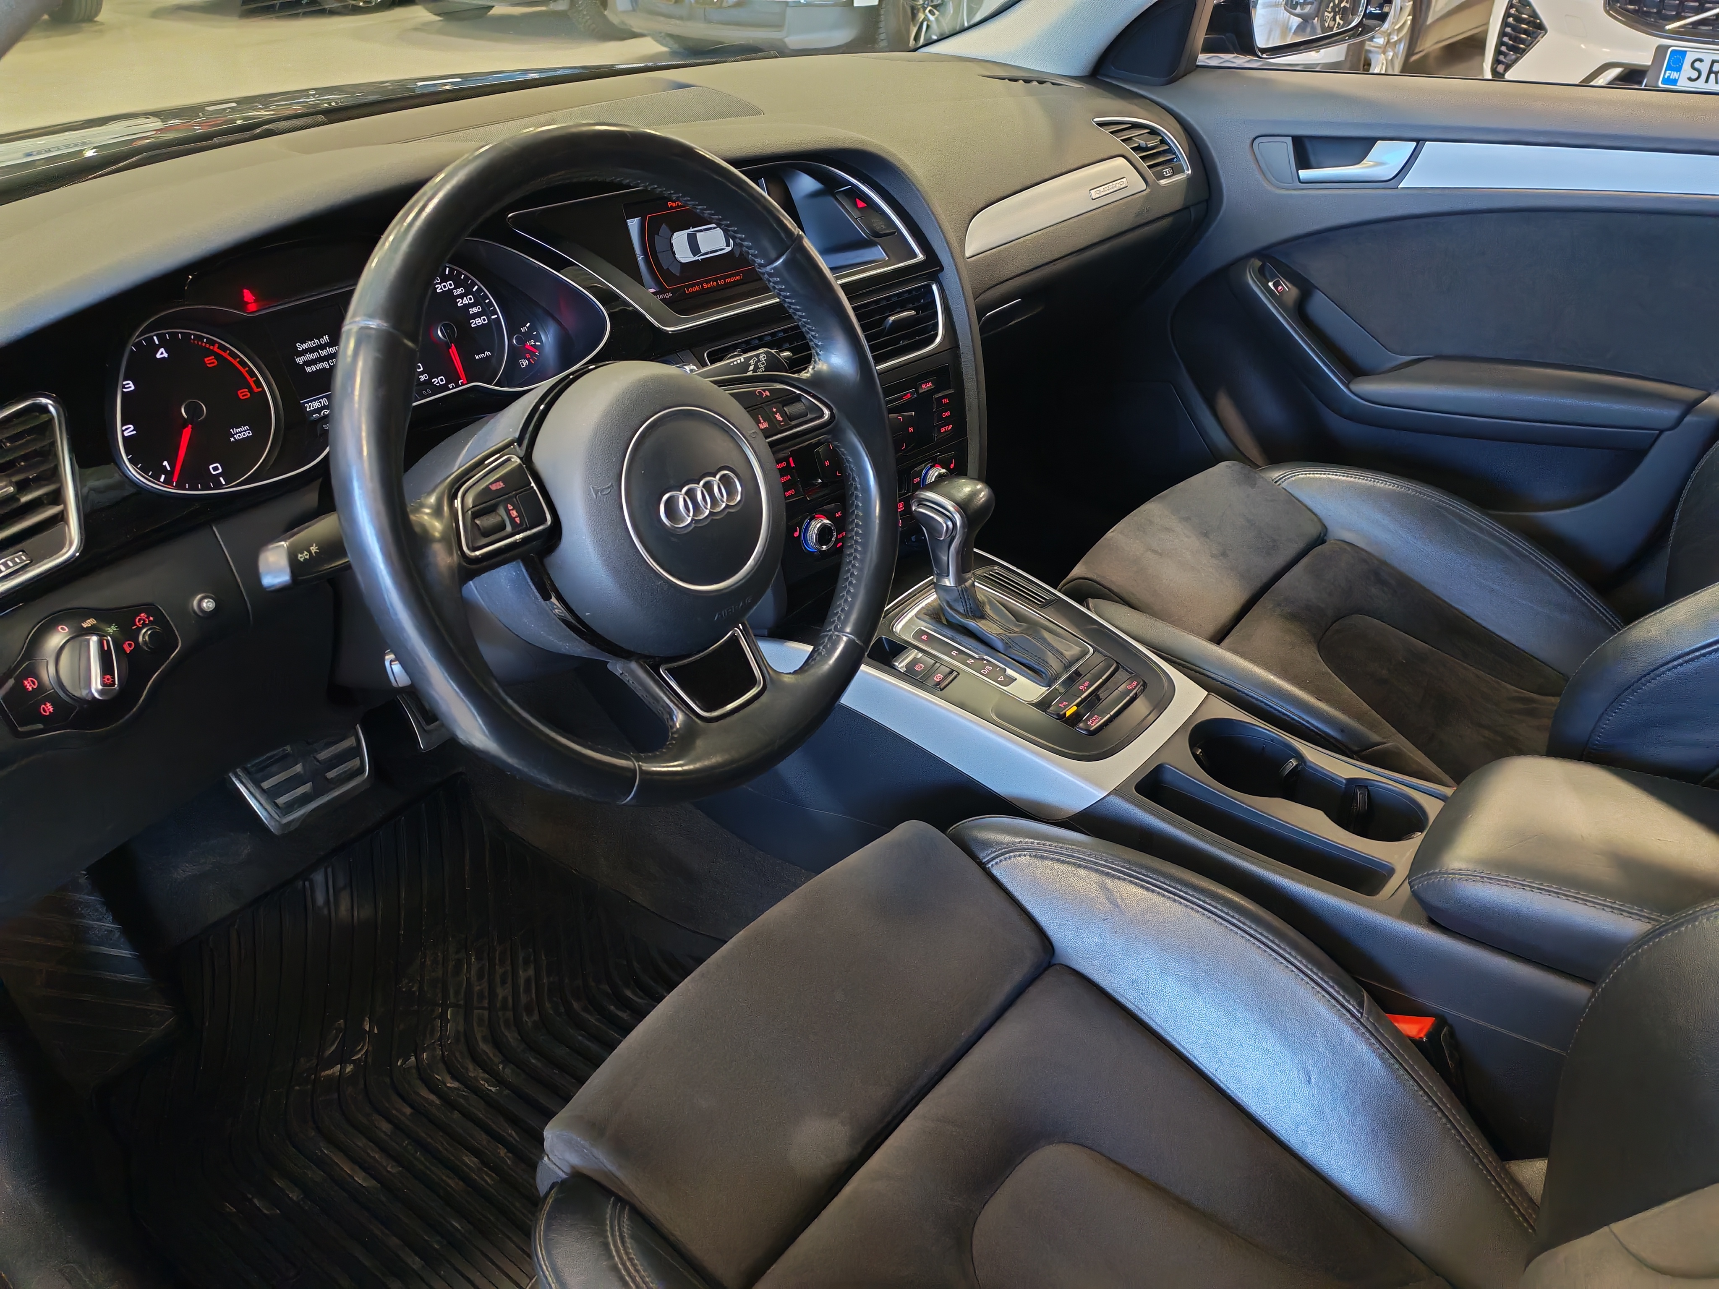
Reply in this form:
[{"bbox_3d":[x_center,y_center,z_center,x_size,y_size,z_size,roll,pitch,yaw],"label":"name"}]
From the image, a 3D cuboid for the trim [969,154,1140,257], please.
[{"bbox_3d":[0.200,-0.454,1.377,0.035,0.056,0.345,1,25,44],"label":"trim"}]

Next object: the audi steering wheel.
[{"bbox_3d":[-0.118,-0.097,0.754,0.100,0.372,0.372,0,24,45],"label":"audi steering wheel"}]

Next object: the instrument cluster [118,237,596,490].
[{"bbox_3d":[-0.337,-0.194,0.907,0.075,0.122,0.360,-4,21,46],"label":"instrument cluster"}]

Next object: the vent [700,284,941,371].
[{"bbox_3d":[-0.031,-0.250,1.128,0.258,0.060,0.050,-26,23,-35],"label":"vent"}]

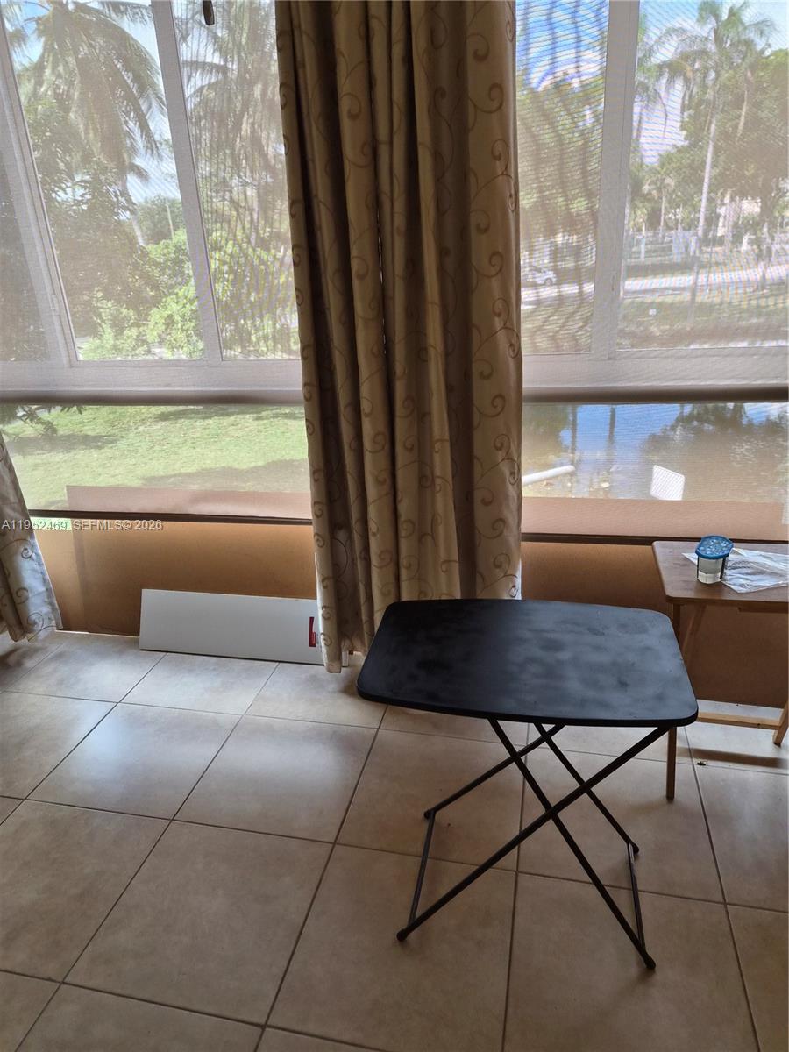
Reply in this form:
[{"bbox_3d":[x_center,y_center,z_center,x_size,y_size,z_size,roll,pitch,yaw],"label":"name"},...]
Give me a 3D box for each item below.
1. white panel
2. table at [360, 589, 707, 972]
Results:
[{"bbox_3d":[-0.620,0.411,2.861,0.912,0.252,0.018,2,-1,12],"label":"white panel"},{"bbox_3d":[0.292,0.594,1.650,0.670,0.703,0.458,2,22,13],"label":"table"}]

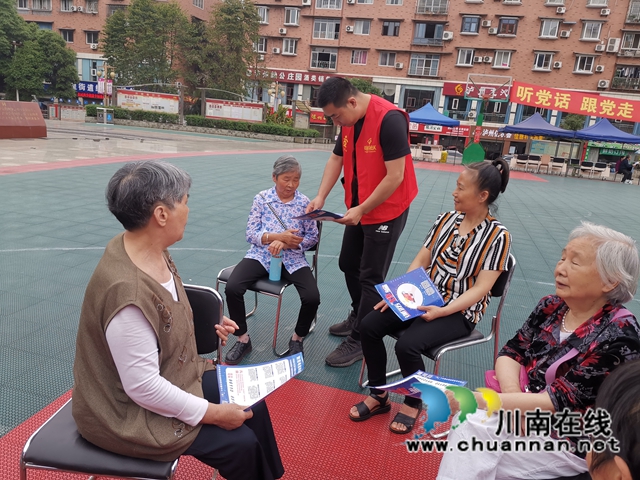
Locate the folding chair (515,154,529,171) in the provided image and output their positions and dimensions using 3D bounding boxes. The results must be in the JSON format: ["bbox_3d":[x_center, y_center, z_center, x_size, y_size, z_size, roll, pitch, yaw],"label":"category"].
[{"bbox_3d":[9.664,-3.751,23.929,0.510,0.820,0.550,8,14,10],"label":"folding chair"}]

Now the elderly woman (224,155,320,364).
[{"bbox_3d":[-0.293,0.087,3.192,0.580,1.220,0.740,7,13,11],"label":"elderly woman"}]

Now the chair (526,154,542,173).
[{"bbox_3d":[10.211,-3.654,23.745,0.510,0.820,0.550,8,14,10],"label":"chair"}]

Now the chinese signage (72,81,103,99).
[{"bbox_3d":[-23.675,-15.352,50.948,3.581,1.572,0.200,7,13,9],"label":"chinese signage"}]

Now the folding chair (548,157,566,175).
[{"bbox_3d":[10.999,-3.431,23.138,0.510,0.820,0.550,8,14,10],"label":"folding chair"}]

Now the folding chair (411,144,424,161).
[{"bbox_3d":[4.754,-4.316,24.298,0.510,0.820,0.550,8,14,10],"label":"folding chair"}]

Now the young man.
[{"bbox_3d":[0.264,-0.093,3.121,0.600,1.690,0.550,-4,15,-34],"label":"young man"}]

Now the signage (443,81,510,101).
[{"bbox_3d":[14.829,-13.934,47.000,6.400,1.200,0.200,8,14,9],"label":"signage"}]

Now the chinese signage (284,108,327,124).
[{"bbox_3d":[-1.429,-12.649,51.139,4.496,1.238,0.200,7,13,9],"label":"chinese signage"}]

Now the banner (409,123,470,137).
[{"bbox_3d":[11.583,-10.922,49.157,6.278,1.095,0.200,7,13,9],"label":"banner"}]

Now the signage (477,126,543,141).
[{"bbox_3d":[18.117,-10.199,48.132,6.846,1.072,0.200,7,13,9],"label":"signage"}]

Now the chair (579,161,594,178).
[{"bbox_3d":[12.325,-3.216,23.000,0.480,0.840,0.520,10,14,23],"label":"chair"}]

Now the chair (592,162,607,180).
[{"bbox_3d":[12.811,-3.119,22.800,0.480,0.840,0.520,10,14,23],"label":"chair"}]

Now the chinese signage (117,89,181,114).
[{"bbox_3d":[-10.337,-8.275,30.000,3.750,1.200,0.120,6,13,1],"label":"chinese signage"}]

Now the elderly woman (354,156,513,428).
[{"bbox_3d":[0.589,0.255,2.588,0.850,1.300,0.530,-6,18,-39],"label":"elderly woman"}]

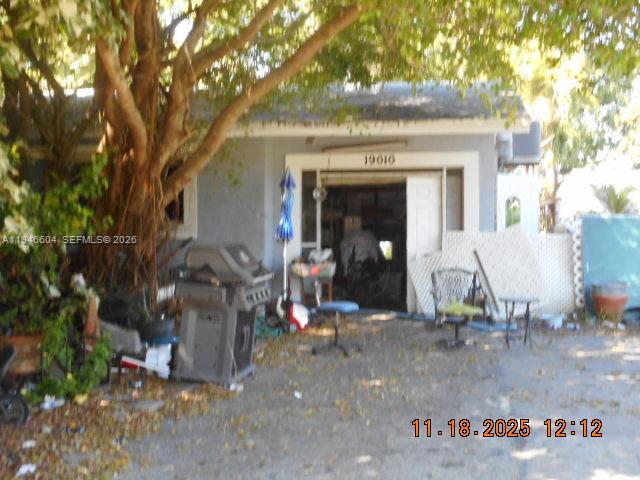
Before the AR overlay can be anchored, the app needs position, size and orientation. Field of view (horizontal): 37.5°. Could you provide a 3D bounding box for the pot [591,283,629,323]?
[{"bbox_3d":[4.022,0.868,13.100,0.510,0.540,0.510,0,1,0],"label":"pot"}]

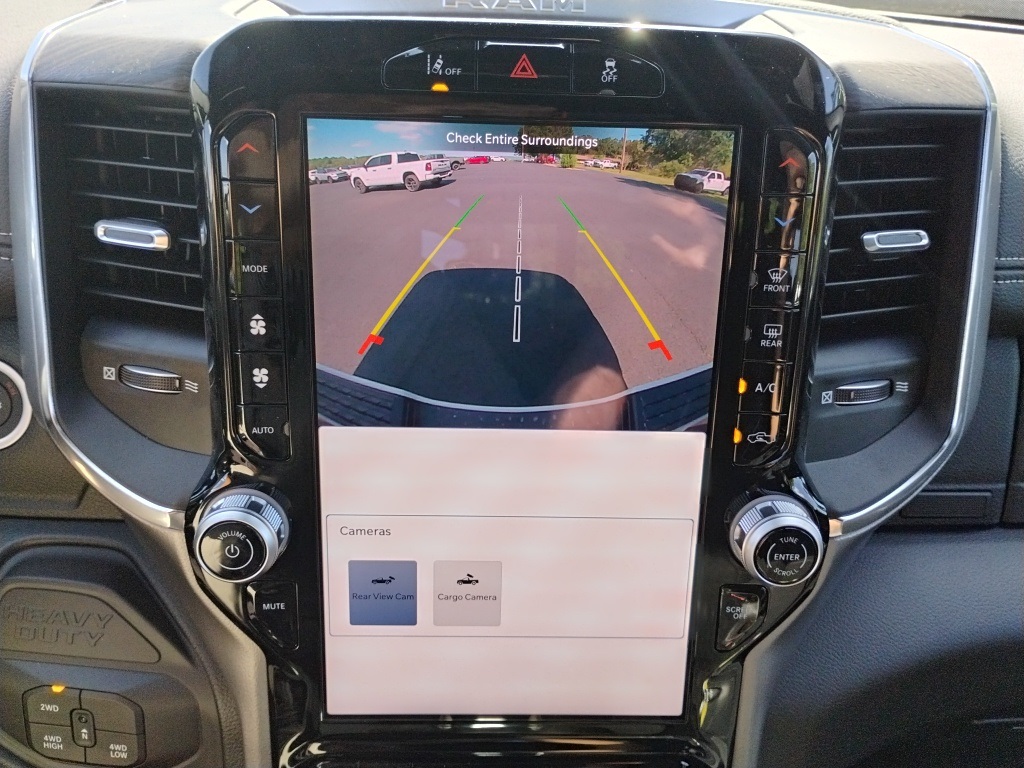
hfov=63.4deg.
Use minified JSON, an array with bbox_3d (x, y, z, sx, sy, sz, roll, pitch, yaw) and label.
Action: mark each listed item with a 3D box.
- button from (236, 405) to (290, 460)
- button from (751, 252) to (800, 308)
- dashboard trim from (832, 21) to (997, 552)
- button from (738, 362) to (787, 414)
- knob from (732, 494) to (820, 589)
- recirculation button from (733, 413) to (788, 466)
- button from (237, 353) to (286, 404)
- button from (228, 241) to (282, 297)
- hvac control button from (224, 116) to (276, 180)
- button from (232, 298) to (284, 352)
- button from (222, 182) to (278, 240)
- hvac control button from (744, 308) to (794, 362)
[{"bbox_3d":[-0.103,0.019,0.344,0.022,0.023,0.008,1,15,-2],"label":"button"},{"bbox_3d":[0.105,-0.042,0.333,0.019,0.021,0.008,1,15,-2],"label":"button"},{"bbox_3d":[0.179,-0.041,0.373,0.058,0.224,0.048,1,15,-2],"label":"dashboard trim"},{"bbox_3d":[0.104,0.001,0.345,0.021,0.022,0.008,1,15,-2],"label":"button"},{"bbox_3d":[0.112,0.067,0.348,0.035,0.035,0.020,1,15,-2],"label":"knob"},{"bbox_3d":[0.104,0.023,0.350,0.022,0.023,0.008,1,15,-2],"label":"recirculation button"},{"bbox_3d":[-0.101,-0.003,0.337,0.020,0.021,0.008,1,15,-2],"label":"button"},{"bbox_3d":[-0.100,-0.046,0.326,0.020,0.021,0.008,1,15,-2],"label":"button"},{"bbox_3d":[-0.098,-0.090,0.315,0.019,0.023,0.008,1,15,-2],"label":"hvac control button"},{"bbox_3d":[-0.101,-0.024,0.332,0.020,0.021,0.008,1,15,-2],"label":"button"},{"bbox_3d":[-0.101,-0.067,0.321,0.021,0.022,0.008,1,15,-2],"label":"button"},{"bbox_3d":[0.105,-0.020,0.339,0.021,0.022,0.008,1,15,-2],"label":"hvac control button"}]

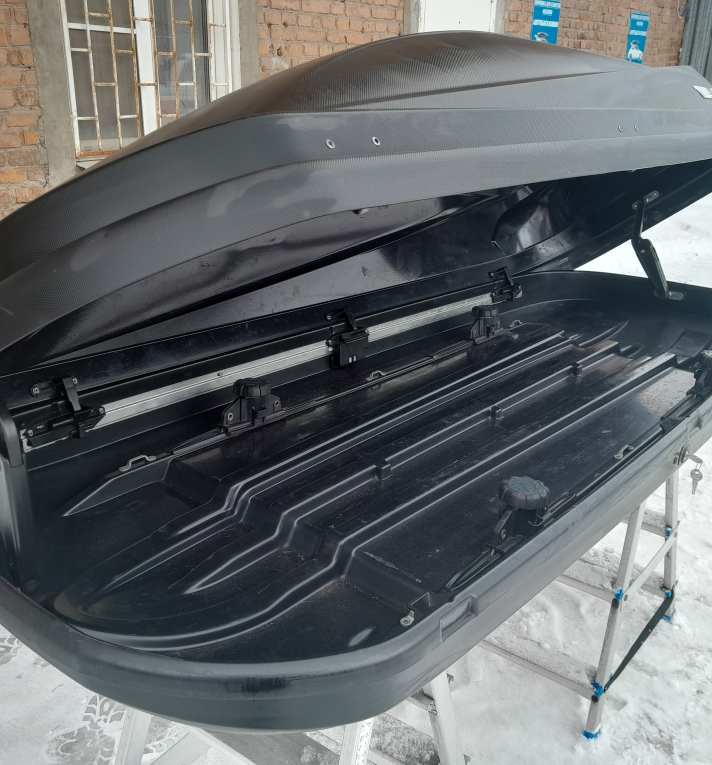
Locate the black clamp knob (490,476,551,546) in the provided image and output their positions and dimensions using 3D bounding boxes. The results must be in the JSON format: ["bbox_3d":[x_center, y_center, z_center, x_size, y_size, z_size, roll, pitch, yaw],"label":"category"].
[{"bbox_3d":[0.233,0.181,1.100,0.070,0.083,0.142,16,24,36],"label":"black clamp knob"}]

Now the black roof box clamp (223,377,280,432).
[{"bbox_3d":[-0.191,0.041,1.483,0.070,0.083,0.142,16,24,36],"label":"black roof box clamp"}]

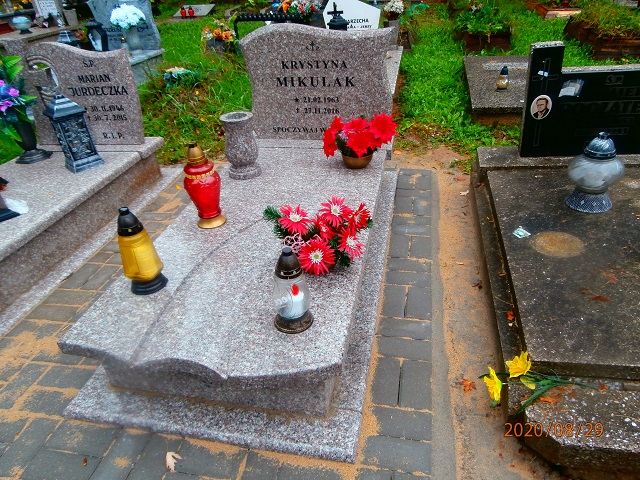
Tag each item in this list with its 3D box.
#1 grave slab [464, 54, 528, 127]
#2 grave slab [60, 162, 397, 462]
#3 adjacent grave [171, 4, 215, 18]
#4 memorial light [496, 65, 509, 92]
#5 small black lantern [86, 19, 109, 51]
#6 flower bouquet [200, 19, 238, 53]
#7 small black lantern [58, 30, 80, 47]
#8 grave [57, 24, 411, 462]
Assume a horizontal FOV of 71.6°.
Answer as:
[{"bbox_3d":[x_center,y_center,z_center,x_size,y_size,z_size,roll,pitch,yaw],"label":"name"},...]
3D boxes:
[{"bbox_3d":[1.745,-1.410,4.025,0.810,0.160,1.800,3,34,12],"label":"grave slab"},{"bbox_3d":[-0.196,0.025,1.947,0.940,0.310,1.665,3,34,12],"label":"grave slab"},{"bbox_3d":[-3.055,-5.574,10.800,0.760,0.240,0.500,3,34,12],"label":"adjacent grave"},{"bbox_3d":[1.486,-1.308,3.581,0.100,0.210,0.100,3,34,12],"label":"memorial light"},{"bbox_3d":[-2.642,-2.399,5.327,0.190,0.470,0.190,3,34,12],"label":"small black lantern"},{"bbox_3d":[-1.441,-2.897,6.300,0.450,0.420,0.360,3,34,12],"label":"flower bouquet"},{"bbox_3d":[-2.580,-1.944,4.614,0.220,0.420,0.220,3,34,12],"label":"small black lantern"},{"bbox_3d":[-0.195,-0.306,1.890,0.945,0.925,1.935,3,34,12],"label":"grave"}]

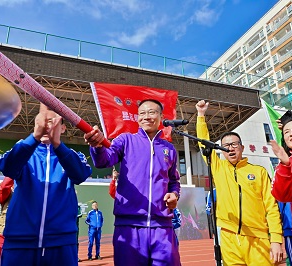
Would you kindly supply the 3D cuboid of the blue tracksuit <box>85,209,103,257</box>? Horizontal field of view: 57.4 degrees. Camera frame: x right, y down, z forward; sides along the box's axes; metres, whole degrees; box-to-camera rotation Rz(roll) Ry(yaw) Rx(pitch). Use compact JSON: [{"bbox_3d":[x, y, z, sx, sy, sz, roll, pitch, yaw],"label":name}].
[{"bbox_3d":[-1.607,3.085,8.154,0.540,1.430,0.330,8,-20,-26],"label":"blue tracksuit"}]

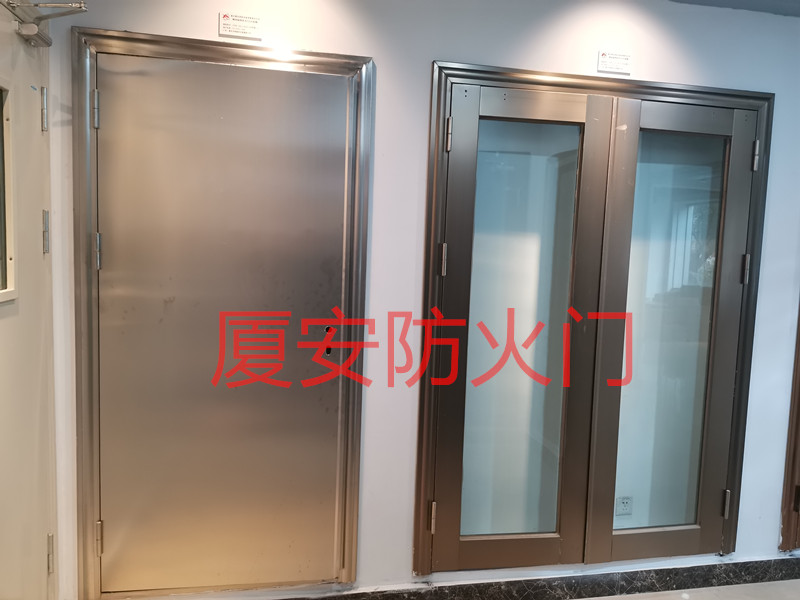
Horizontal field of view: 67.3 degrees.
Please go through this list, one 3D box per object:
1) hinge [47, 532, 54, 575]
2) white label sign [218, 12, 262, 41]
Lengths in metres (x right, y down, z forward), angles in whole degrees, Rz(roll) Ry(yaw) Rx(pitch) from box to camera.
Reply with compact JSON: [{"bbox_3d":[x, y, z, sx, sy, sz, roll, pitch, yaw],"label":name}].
[{"bbox_3d":[-1.167,0.848,2.008,0.018,0.130,0.025,1,5,-11],"label":"hinge"},{"bbox_3d":[-0.565,-0.982,2.146,0.146,0.078,0.010,1,5,-11],"label":"white label sign"}]

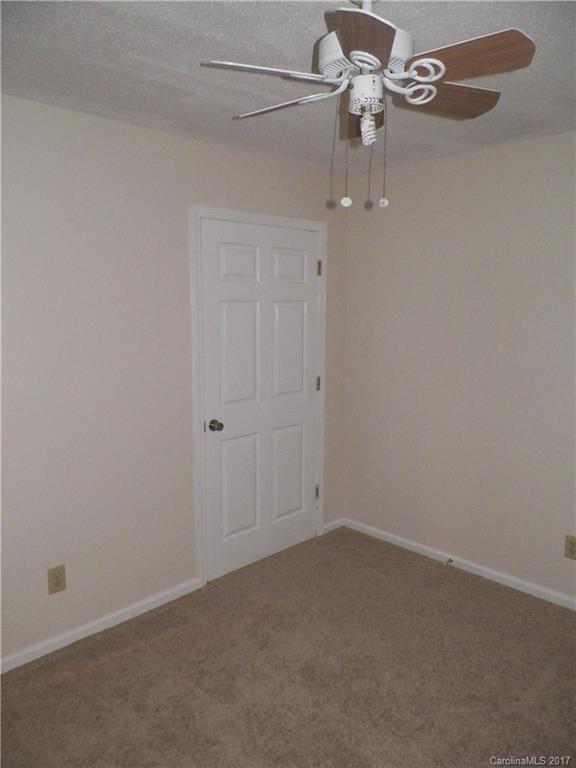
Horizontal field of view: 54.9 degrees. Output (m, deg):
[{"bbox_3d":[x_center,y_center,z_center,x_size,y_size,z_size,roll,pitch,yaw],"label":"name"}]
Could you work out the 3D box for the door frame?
[{"bbox_3d":[-0.130,0.087,3.354,0.950,2.060,0.060,-8,11,-44],"label":"door frame"}]

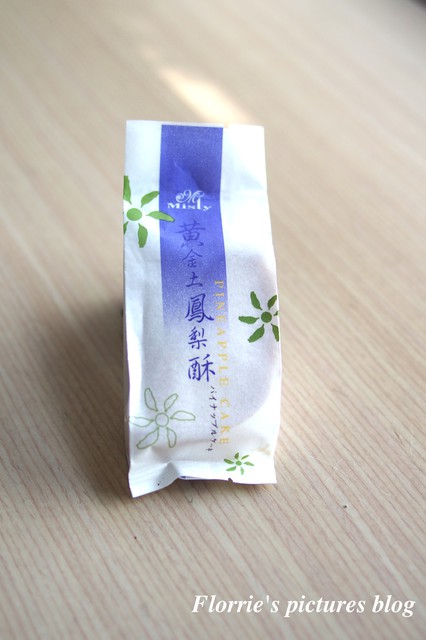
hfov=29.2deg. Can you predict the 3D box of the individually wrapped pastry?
[{"bbox_3d":[-0.005,-0.008,0.304,0.054,0.027,0.137,0,80,-9],"label":"individually wrapped pastry"}]

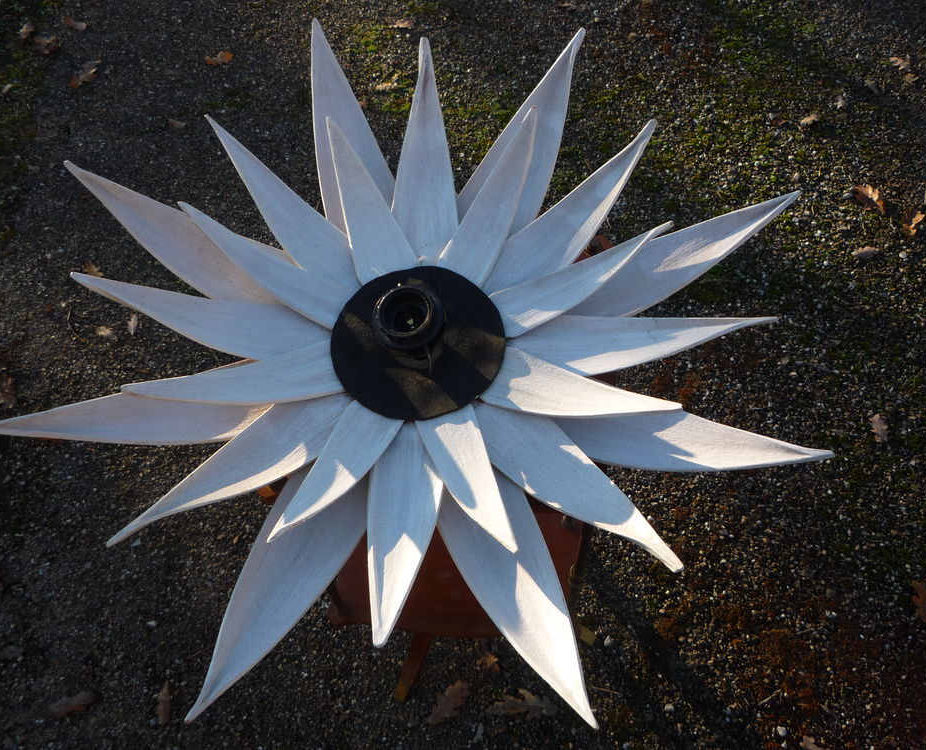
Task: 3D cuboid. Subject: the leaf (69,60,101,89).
[{"bbox_3d":[-0.905,-0.724,2.085,0.050,0.020,0.083,29,66,14],"label":"leaf"}]

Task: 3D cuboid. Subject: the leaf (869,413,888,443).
[{"bbox_3d":[0.790,0.100,1.650,0.032,0.014,0.054,3,62,1],"label":"leaf"}]

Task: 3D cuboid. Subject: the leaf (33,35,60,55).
[{"bbox_3d":[-0.915,-0.726,1.904,0.059,0.018,0.044,11,63,5],"label":"leaf"}]

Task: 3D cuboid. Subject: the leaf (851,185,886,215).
[{"bbox_3d":[0.892,-0.387,1.904,0.050,0.022,0.072,-32,67,-16],"label":"leaf"}]

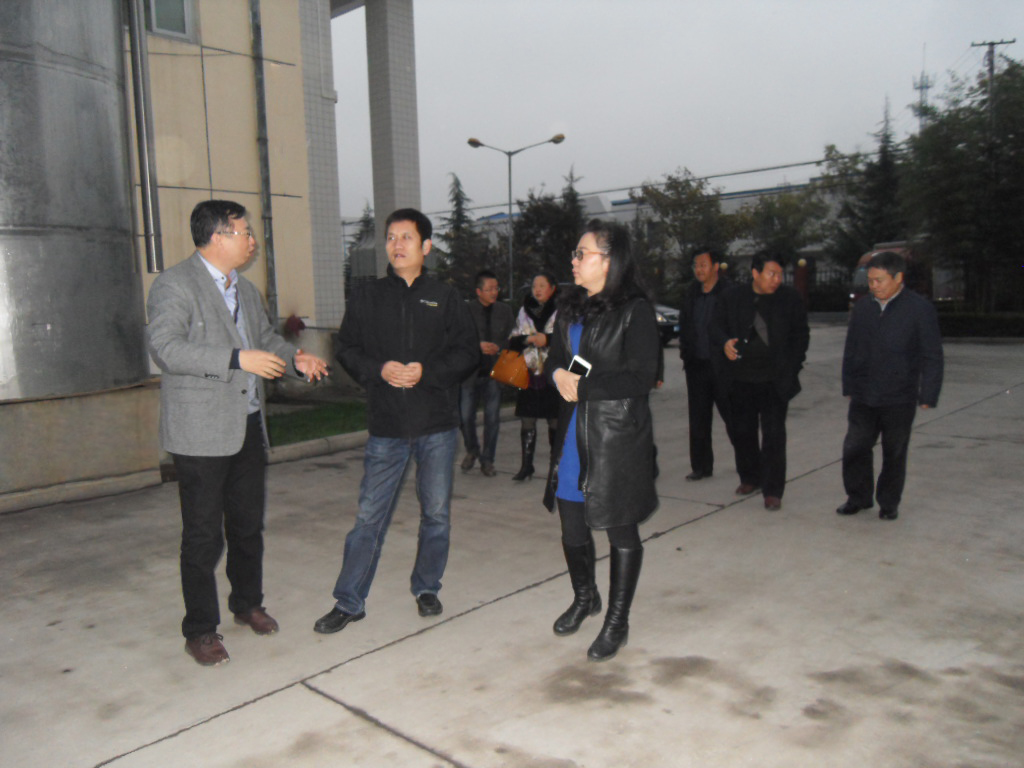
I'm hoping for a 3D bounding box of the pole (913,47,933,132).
[{"bbox_3d":[59.003,-30.070,118.190,3.000,34.874,3.000,-2,6,0],"label":"pole"}]

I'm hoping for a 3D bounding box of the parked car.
[{"bbox_3d":[2.970,-1.910,23.100,1.800,1.480,4.600,-6,8,-38],"label":"parked car"}]

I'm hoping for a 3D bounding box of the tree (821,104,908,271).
[{"bbox_3d":[13.193,-6.138,30.397,3.600,8.014,3.600,1,6,23],"label":"tree"}]

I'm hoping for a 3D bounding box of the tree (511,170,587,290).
[{"bbox_3d":[1.411,-5.168,32.678,3.000,6.200,3.000,-2,6,0],"label":"tree"}]

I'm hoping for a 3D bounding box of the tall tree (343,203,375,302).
[{"bbox_3d":[-6.617,-5.290,38.302,2.600,6.107,2.600,-3,6,-10],"label":"tall tree"}]

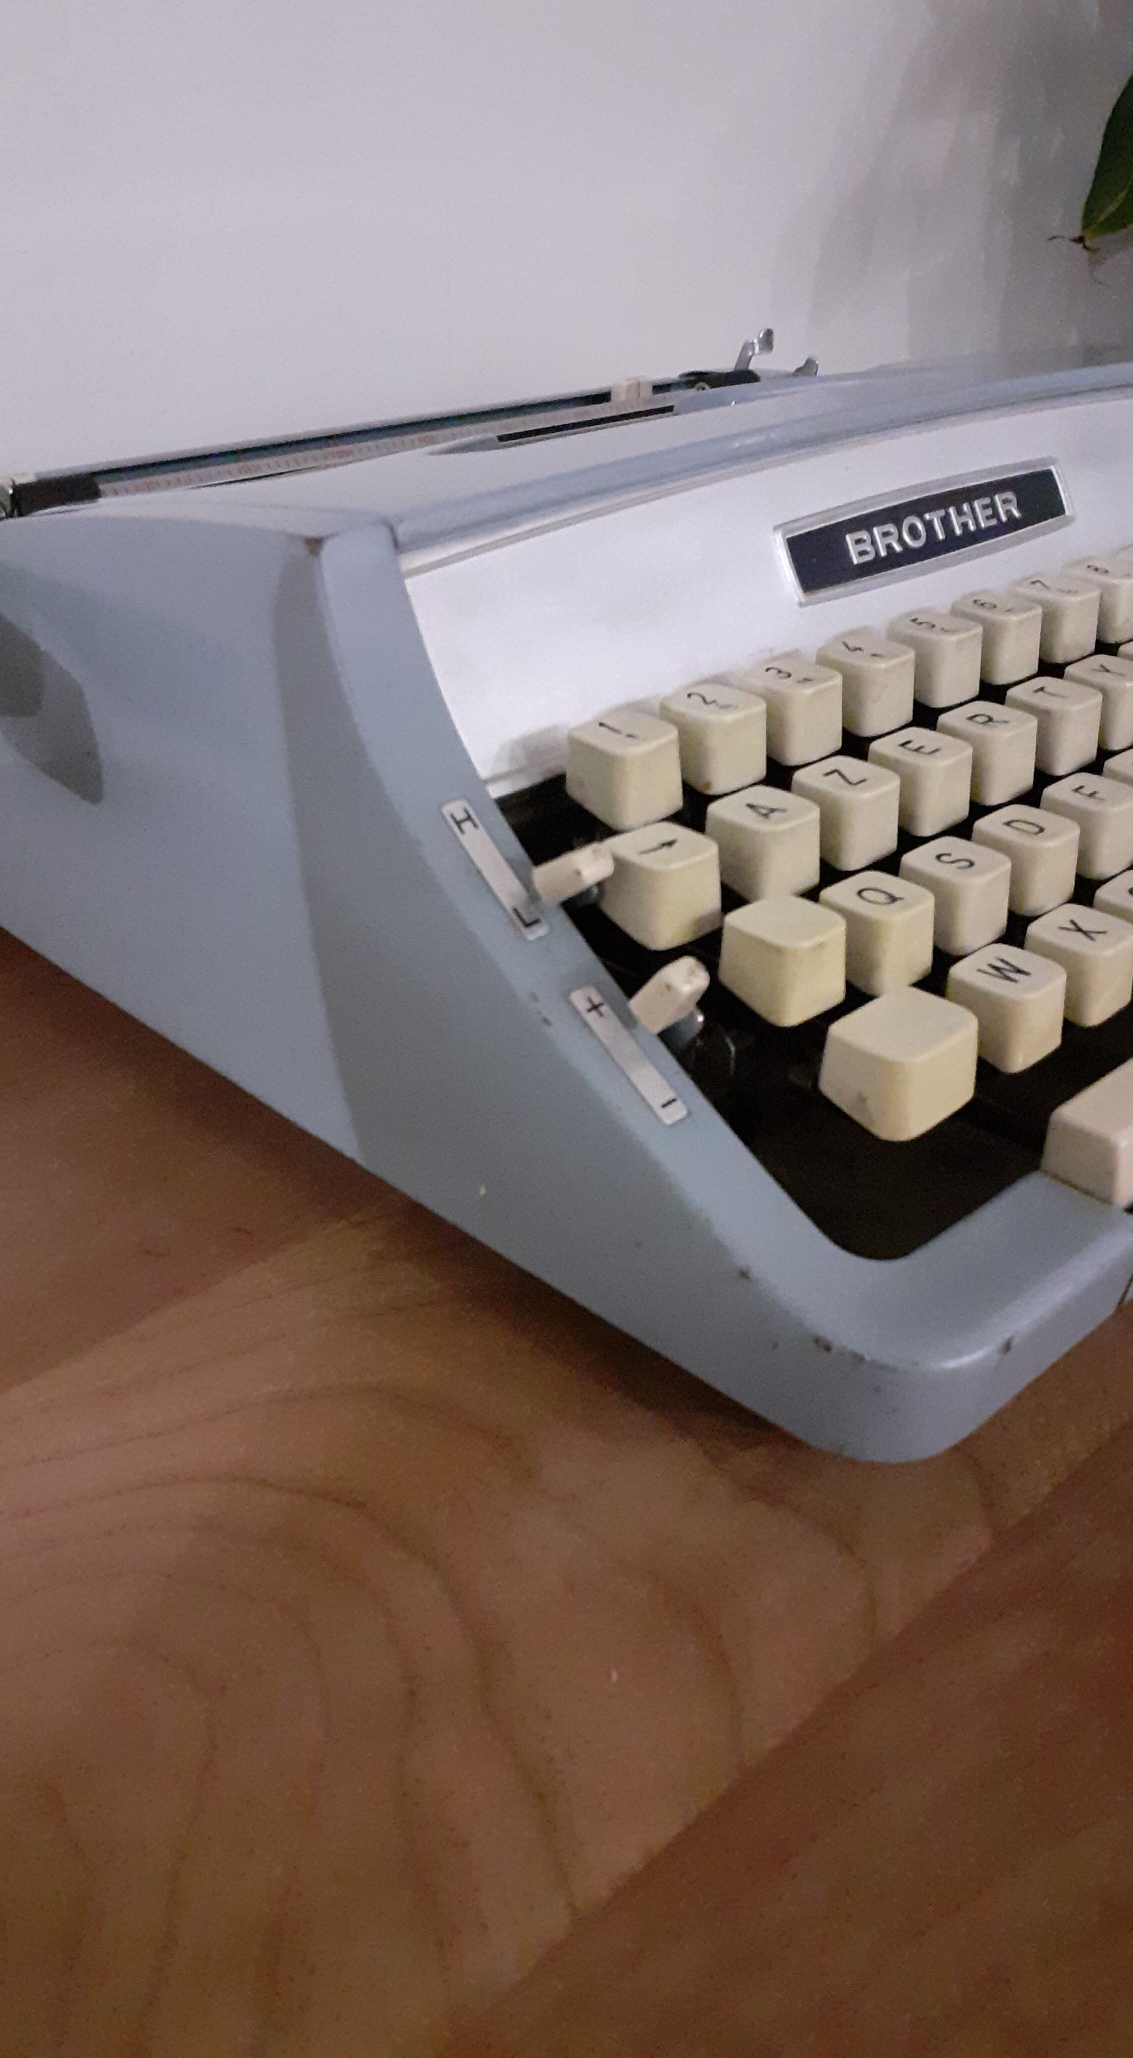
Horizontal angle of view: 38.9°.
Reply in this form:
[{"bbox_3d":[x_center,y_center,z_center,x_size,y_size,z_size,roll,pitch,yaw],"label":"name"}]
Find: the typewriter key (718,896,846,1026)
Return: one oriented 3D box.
[{"bbox_3d":[0.029,-0.009,0.216,0.014,0.012,0.015,-25,40,-37],"label":"typewriter key"}]

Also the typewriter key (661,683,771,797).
[{"bbox_3d":[0.022,-0.045,0.244,0.013,0.013,0.013,-25,39,-37],"label":"typewriter key"}]

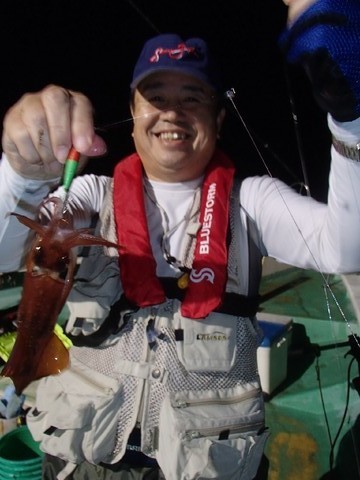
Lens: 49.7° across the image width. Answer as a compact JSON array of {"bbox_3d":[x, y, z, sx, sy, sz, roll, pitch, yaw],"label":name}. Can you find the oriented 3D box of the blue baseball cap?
[{"bbox_3d":[-0.006,-0.335,0.765,0.178,0.135,0.262,2,9,5],"label":"blue baseball cap"}]

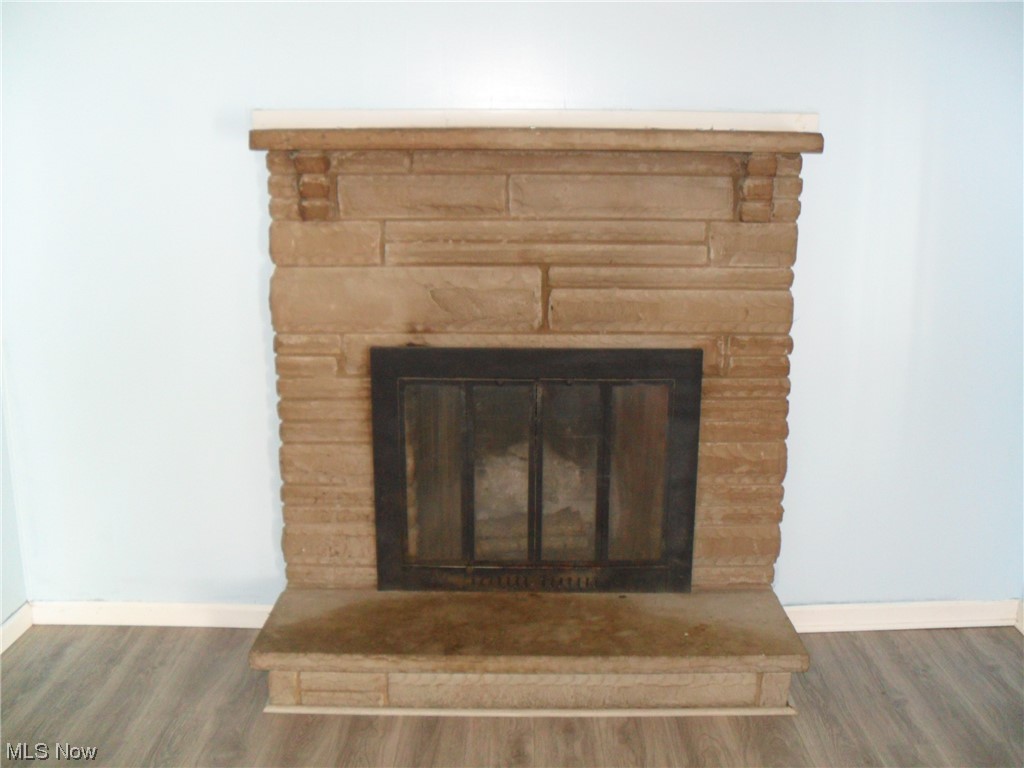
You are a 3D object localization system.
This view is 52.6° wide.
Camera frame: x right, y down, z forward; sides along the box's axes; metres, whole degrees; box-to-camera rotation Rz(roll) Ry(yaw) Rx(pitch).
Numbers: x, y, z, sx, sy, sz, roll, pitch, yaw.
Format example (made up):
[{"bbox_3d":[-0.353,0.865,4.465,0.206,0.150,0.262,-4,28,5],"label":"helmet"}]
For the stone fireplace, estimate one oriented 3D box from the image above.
[{"bbox_3d":[0.056,0.086,2.832,1.496,1.559,0.536,0,14,0],"label":"stone fireplace"}]

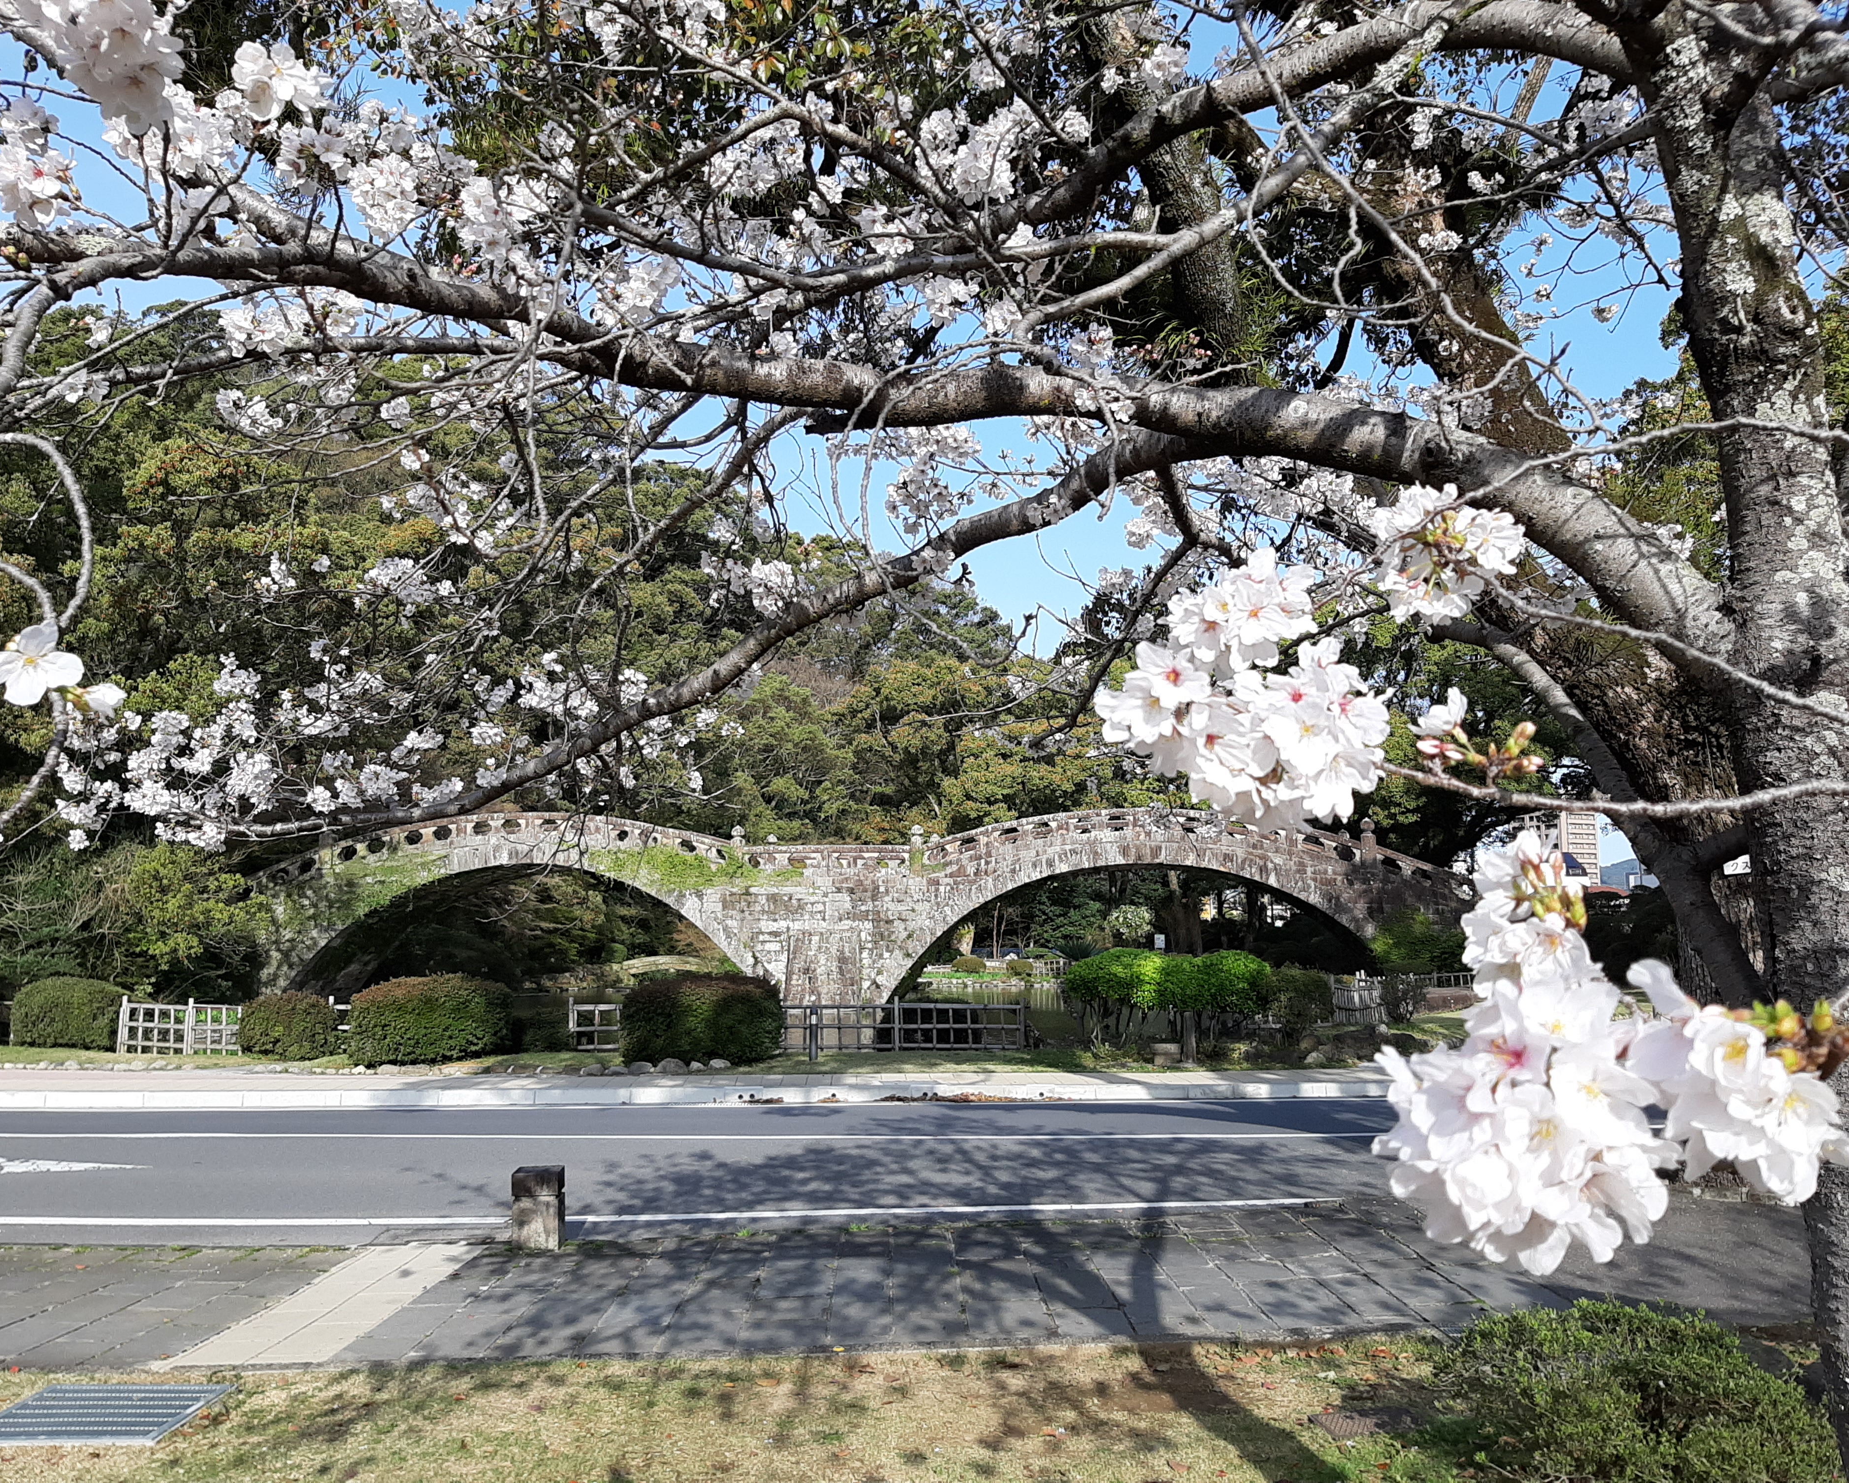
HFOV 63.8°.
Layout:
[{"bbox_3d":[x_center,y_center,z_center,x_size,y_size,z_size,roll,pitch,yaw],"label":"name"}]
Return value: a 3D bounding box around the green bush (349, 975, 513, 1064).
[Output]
[{"bbox_3d":[-6.600,3.702,19.939,2.050,1.100,1.500,0,-7,0],"label":"green bush"}]

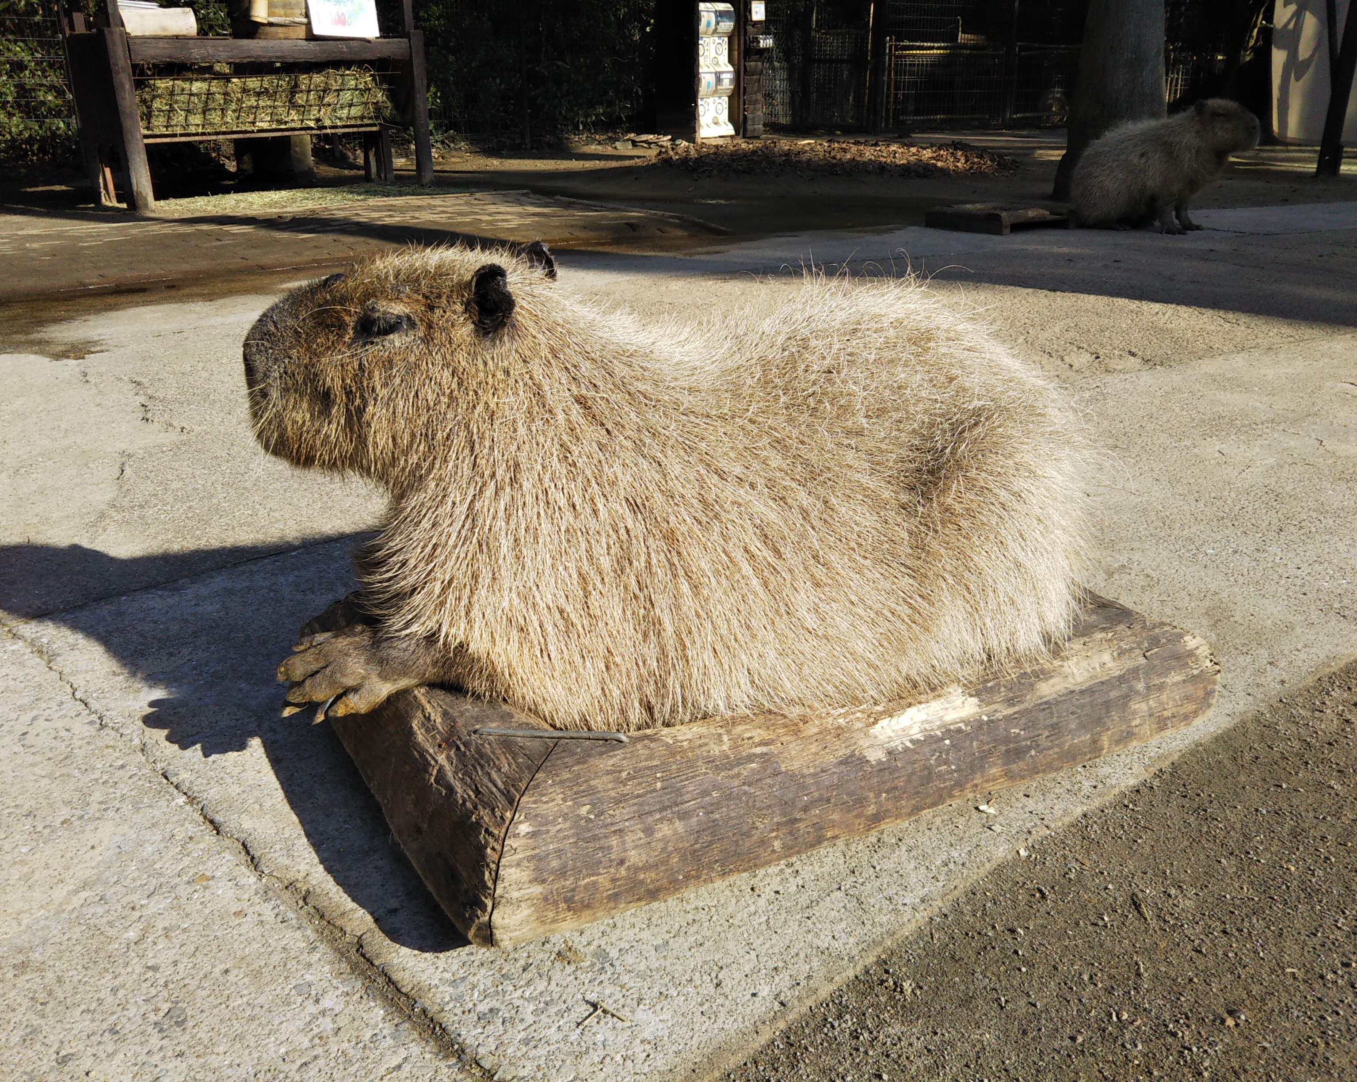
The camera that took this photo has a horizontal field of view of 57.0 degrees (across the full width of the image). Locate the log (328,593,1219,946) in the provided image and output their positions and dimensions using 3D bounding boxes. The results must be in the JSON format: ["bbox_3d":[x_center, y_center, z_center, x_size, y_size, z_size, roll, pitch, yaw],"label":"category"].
[{"bbox_3d":[0.077,0.132,1.683,1.002,0.108,0.723,-11,24,-27],"label":"log"}]

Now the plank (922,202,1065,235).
[{"bbox_3d":[1.614,-1.623,6.280,0.463,0.090,0.465,-15,25,-33],"label":"plank"}]

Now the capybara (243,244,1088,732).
[{"bbox_3d":[0.048,-0.116,1.517,1.064,0.534,0.412,-11,24,-24],"label":"capybara"}]

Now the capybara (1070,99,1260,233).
[{"bbox_3d":[2.383,-1.845,6.135,0.803,0.608,0.360,8,22,20],"label":"capybara"}]

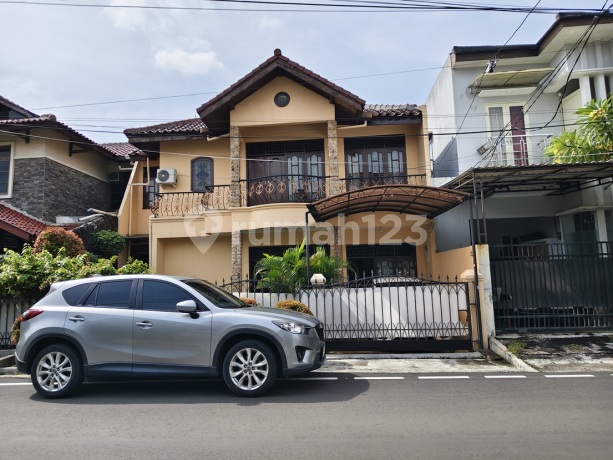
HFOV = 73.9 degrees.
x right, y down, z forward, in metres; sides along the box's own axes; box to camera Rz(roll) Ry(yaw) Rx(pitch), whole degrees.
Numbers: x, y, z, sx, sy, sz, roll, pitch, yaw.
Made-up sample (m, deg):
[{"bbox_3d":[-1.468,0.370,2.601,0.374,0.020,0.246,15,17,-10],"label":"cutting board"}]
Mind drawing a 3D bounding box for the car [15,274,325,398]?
[{"bbox_3d":[-1.988,1.496,6.334,4.550,1.680,1.870,-2,-7,5],"label":"car"}]

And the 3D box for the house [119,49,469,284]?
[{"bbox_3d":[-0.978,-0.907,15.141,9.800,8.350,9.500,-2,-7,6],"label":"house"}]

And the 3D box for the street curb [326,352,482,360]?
[{"bbox_3d":[1.749,2.314,7.524,2.938,0.090,0.200,-3,-7,7],"label":"street curb"}]

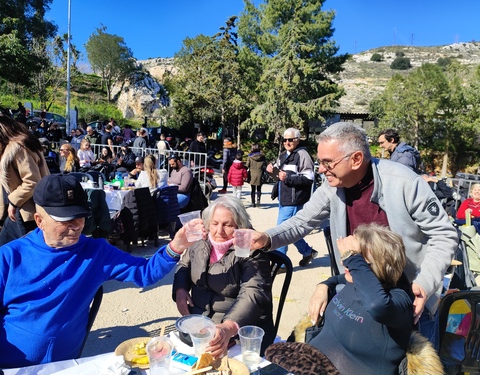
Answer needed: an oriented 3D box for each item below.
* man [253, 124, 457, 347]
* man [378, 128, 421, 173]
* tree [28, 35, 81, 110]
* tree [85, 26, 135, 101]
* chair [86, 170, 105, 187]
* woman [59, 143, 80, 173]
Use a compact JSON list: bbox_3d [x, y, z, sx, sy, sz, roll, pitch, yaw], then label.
[{"bbox_3d":[0.472,0.493,1.484,0.620,1.520,0.750,9,8,44],"label":"man"},{"bbox_3d":[1.974,0.180,4.400,0.460,1.760,0.500,4,7,5],"label":"man"},{"bbox_3d":[-12.306,-7.629,23.000,3.500,5.100,3.400,0,7,-30],"label":"tree"},{"bbox_3d":[-11.669,-11.043,31.000,4.600,6.800,4.400,3,7,0],"label":"tree"},{"bbox_3d":[-2.542,0.175,6.100,0.540,0.820,0.560,3,7,0],"label":"chair"},{"bbox_3d":[-3.433,-0.197,6.900,0.720,1.260,0.500,2,7,-12],"label":"woman"}]

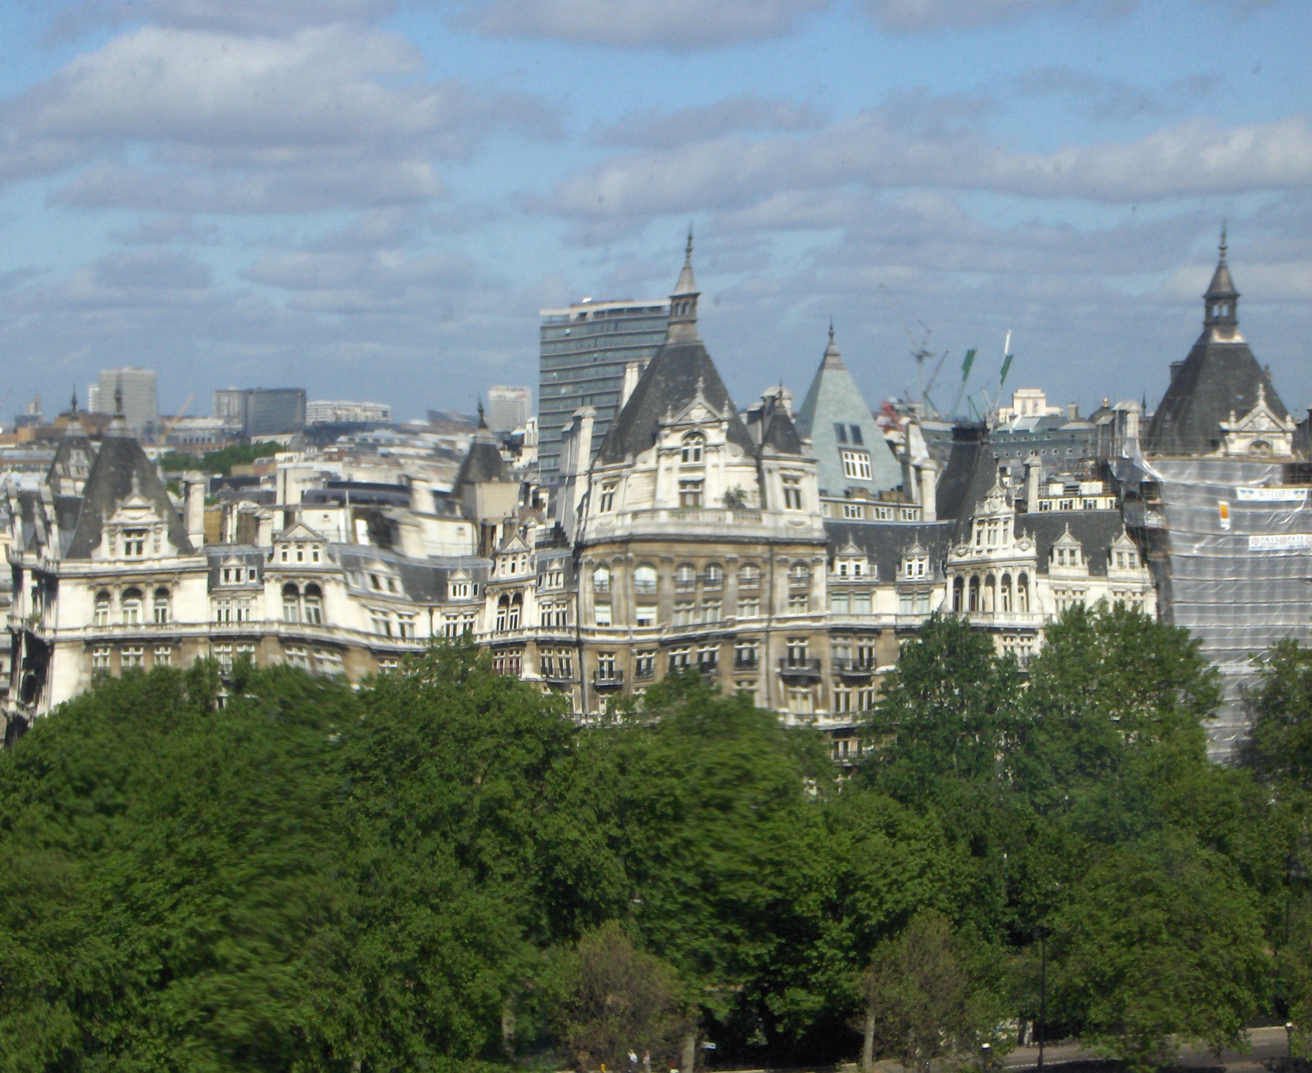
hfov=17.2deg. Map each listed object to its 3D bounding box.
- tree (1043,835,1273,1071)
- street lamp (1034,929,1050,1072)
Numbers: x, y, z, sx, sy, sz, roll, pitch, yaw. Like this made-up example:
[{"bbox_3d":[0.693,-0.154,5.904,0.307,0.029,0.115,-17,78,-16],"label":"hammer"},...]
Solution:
[{"bbox_3d":[34.730,29.090,300.000,15.300,17.300,15.000,0,1,0],"label":"tree"},{"bbox_3d":[27.280,32.580,307.000,1.100,10.000,0.600,0,1,0],"label":"street lamp"}]

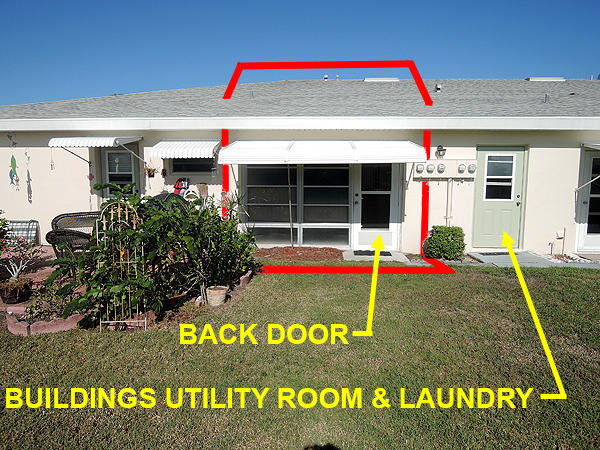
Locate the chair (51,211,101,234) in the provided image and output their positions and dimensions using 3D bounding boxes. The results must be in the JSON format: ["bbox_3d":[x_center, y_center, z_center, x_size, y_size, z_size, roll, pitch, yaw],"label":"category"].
[{"bbox_3d":[-3.853,0.220,7.473,0.800,0.860,0.900,3,7,22],"label":"chair"}]

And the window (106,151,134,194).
[{"bbox_3d":[-3.900,-1.117,9.025,0.632,0.991,0.080,0,7,3],"label":"window"}]

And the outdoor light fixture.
[{"bbox_3d":[2.882,-1.488,8.480,0.217,0.282,0.220,0,7,3],"label":"outdoor light fixture"}]

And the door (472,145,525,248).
[{"bbox_3d":[4.001,-0.539,8.400,0.930,2.030,0.060,1,6,3],"label":"door"}]

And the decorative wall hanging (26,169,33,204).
[{"bbox_3d":[-5.880,-0.832,9.051,0.124,0.770,0.050,0,7,3],"label":"decorative wall hanging"}]

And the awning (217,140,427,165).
[{"bbox_3d":[0.398,-1.342,7.643,3.480,0.530,1.500,1,6,3],"label":"awning"}]

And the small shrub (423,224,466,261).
[{"bbox_3d":[2.780,0.312,7.974,0.830,0.690,0.780,1,6,3],"label":"small shrub"}]

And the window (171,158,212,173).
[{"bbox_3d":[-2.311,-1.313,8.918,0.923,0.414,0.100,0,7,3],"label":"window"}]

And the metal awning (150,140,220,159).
[{"bbox_3d":[-2.337,-1.557,8.564,1.292,0.384,0.550,0,7,3],"label":"metal awning"}]

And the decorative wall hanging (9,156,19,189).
[{"bbox_3d":[-6.204,-1.135,9.032,0.236,0.765,0.050,0,7,3],"label":"decorative wall hanging"}]

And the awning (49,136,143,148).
[{"bbox_3d":[-4.036,-1.659,8.341,1.315,0.300,1.130,0,7,3],"label":"awning"}]

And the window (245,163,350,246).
[{"bbox_3d":[-0.061,-0.460,8.908,2.337,1.843,0.100,0,7,3],"label":"window"}]

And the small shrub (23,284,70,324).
[{"bbox_3d":[-2.824,0.833,4.624,0.460,0.310,0.420,0,6,0],"label":"small shrub"}]

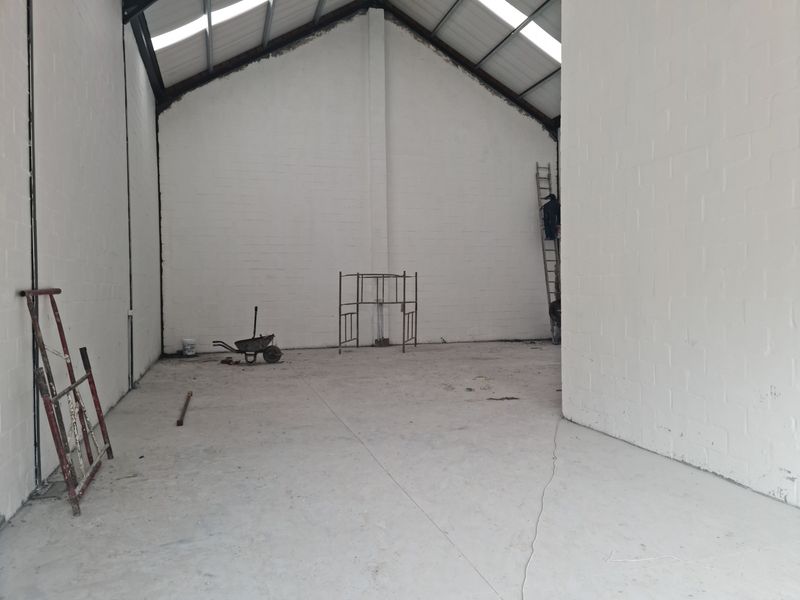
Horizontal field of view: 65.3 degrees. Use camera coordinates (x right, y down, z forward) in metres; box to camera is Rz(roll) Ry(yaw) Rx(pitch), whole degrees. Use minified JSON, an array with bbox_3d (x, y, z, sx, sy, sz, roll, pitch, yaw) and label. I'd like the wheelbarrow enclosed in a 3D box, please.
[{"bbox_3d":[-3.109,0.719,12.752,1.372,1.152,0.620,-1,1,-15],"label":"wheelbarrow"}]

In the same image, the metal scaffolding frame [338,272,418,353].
[{"bbox_3d":[-0.499,0.276,15.002,1.530,1.880,1.540,-1,1,11],"label":"metal scaffolding frame"}]

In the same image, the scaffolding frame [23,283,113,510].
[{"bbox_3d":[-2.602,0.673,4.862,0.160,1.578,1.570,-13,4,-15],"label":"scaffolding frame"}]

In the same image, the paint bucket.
[{"bbox_3d":[-4.889,1.102,14.492,0.300,0.365,0.300,-1,1,-15],"label":"paint bucket"}]

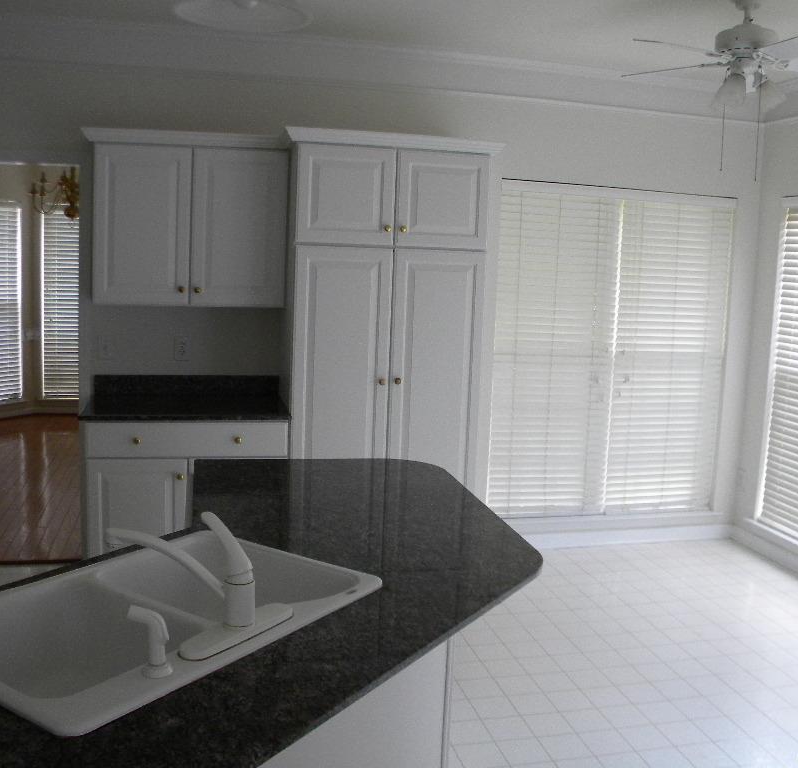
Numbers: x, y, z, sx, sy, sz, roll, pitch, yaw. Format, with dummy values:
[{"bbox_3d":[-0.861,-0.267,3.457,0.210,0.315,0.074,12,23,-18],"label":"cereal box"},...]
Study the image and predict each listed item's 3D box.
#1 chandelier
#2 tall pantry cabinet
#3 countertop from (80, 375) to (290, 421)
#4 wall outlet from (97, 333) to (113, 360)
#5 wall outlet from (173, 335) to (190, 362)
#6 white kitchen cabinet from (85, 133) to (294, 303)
[{"bbox_3d":[-2.485,-1.538,6.287,0.630,0.580,0.630,1,6,-12],"label":"chandelier"},{"bbox_3d":[-0.112,-0.087,4.320,1.040,2.210,0.670,1,6,-12],"label":"tall pantry cabinet"},{"bbox_3d":[-1.046,0.060,4.151,0.945,0.143,0.640,1,6,-12],"label":"countertop"},{"bbox_3d":[-1.540,-0.189,4.342,0.074,0.118,0.010,1,6,-12],"label":"wall outlet"},{"bbox_3d":[-1.162,-0.189,4.424,0.074,0.118,0.010,1,6,-12],"label":"wall outlet"},{"bbox_3d":[-1.059,-0.798,4.186,0.950,0.820,0.375,1,6,-12],"label":"white kitchen cabinet"}]

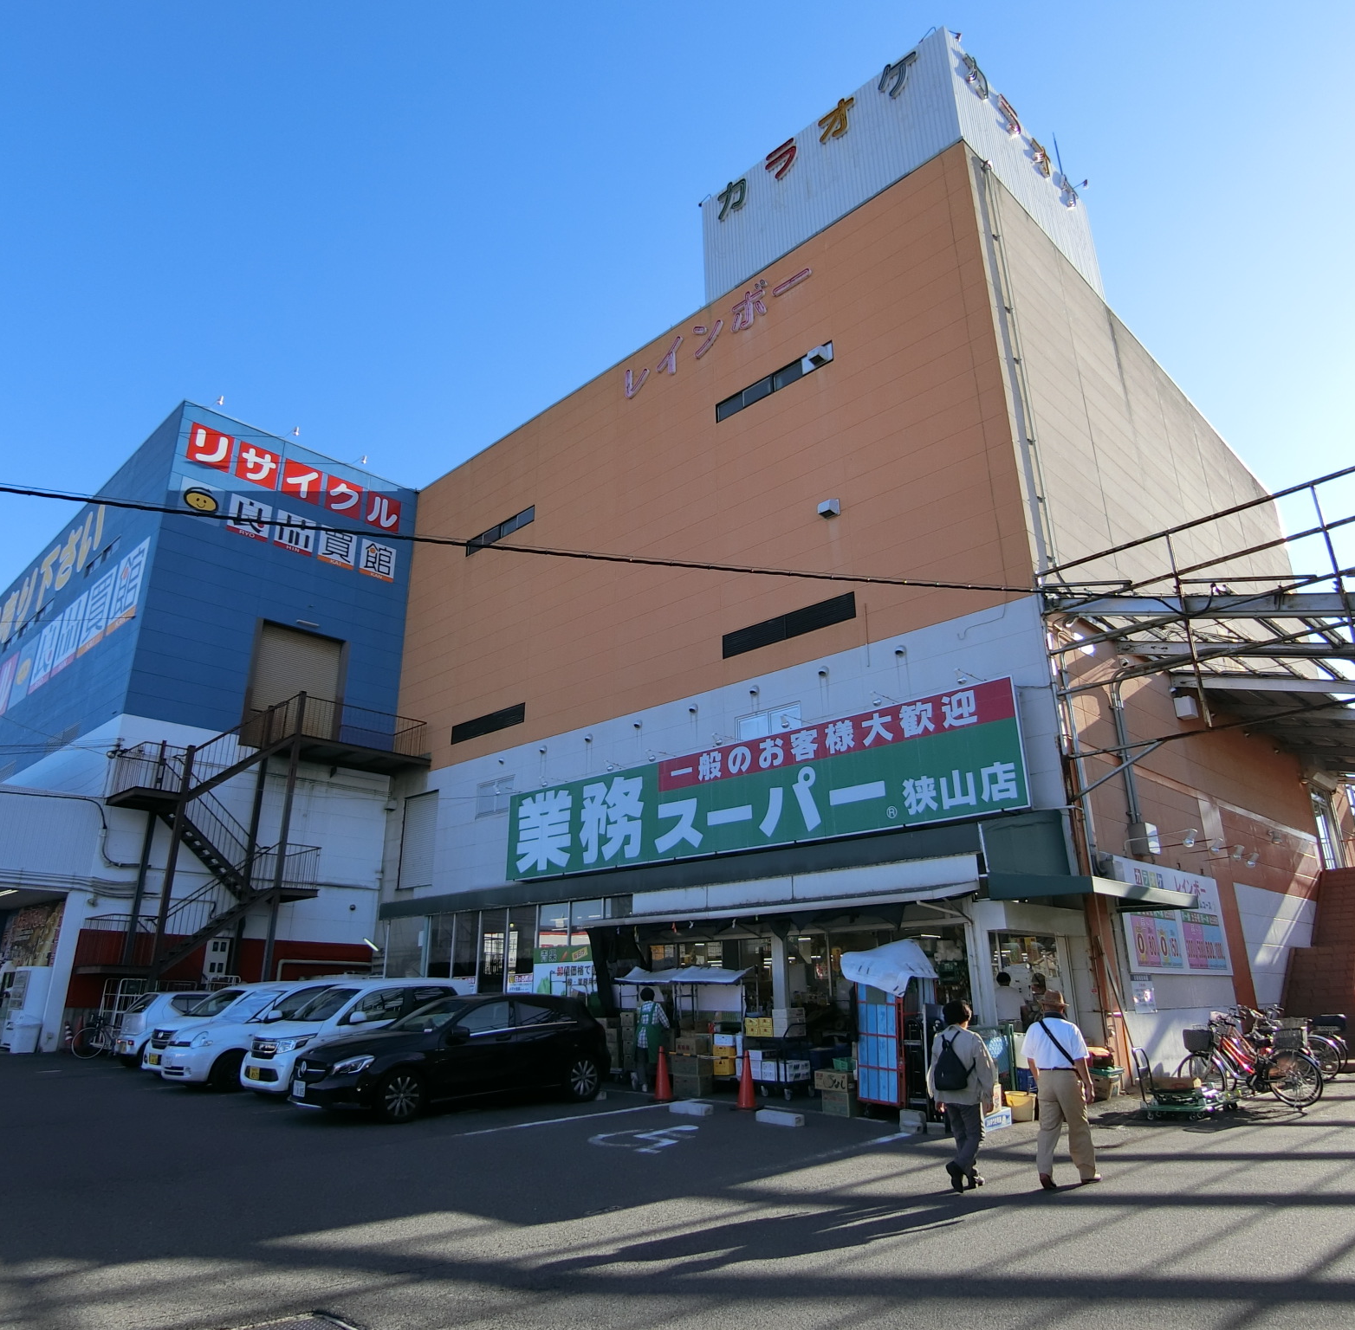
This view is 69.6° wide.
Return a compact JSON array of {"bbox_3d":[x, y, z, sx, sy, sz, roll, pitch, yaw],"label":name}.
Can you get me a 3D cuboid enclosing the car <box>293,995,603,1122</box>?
[{"bbox_3d":[-2.959,5.354,13.404,4.300,1.440,1.790,15,-24,-41],"label":"car"}]

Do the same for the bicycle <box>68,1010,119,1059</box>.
[{"bbox_3d":[-13.000,8.545,22.500,1.700,1.000,0.520,10,-22,-26],"label":"bicycle"}]

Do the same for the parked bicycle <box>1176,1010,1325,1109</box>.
[{"bbox_3d":[7.330,5.120,12.540,1.740,1.050,0.560,-14,-24,33],"label":"parked bicycle"}]

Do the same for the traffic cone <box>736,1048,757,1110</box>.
[{"bbox_3d":[0.898,5.452,12.841,0.350,0.710,0.350,-1,-18,0],"label":"traffic cone"}]

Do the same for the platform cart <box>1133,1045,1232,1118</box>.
[{"bbox_3d":[6.150,5.190,12.070,0.850,0.830,0.500,-8,-21,21],"label":"platform cart"}]

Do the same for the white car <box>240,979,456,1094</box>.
[{"bbox_3d":[-4.656,5.587,14.626,1.520,1.660,3.420,-18,-26,40],"label":"white car"}]

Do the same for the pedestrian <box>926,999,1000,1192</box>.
[{"bbox_3d":[2.590,3.900,8.920,0.540,1.590,0.460,-14,-24,34],"label":"pedestrian"}]

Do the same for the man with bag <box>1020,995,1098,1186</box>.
[{"bbox_3d":[3.449,3.825,8.872,0.580,1.630,0.440,-10,-20,25],"label":"man with bag"}]

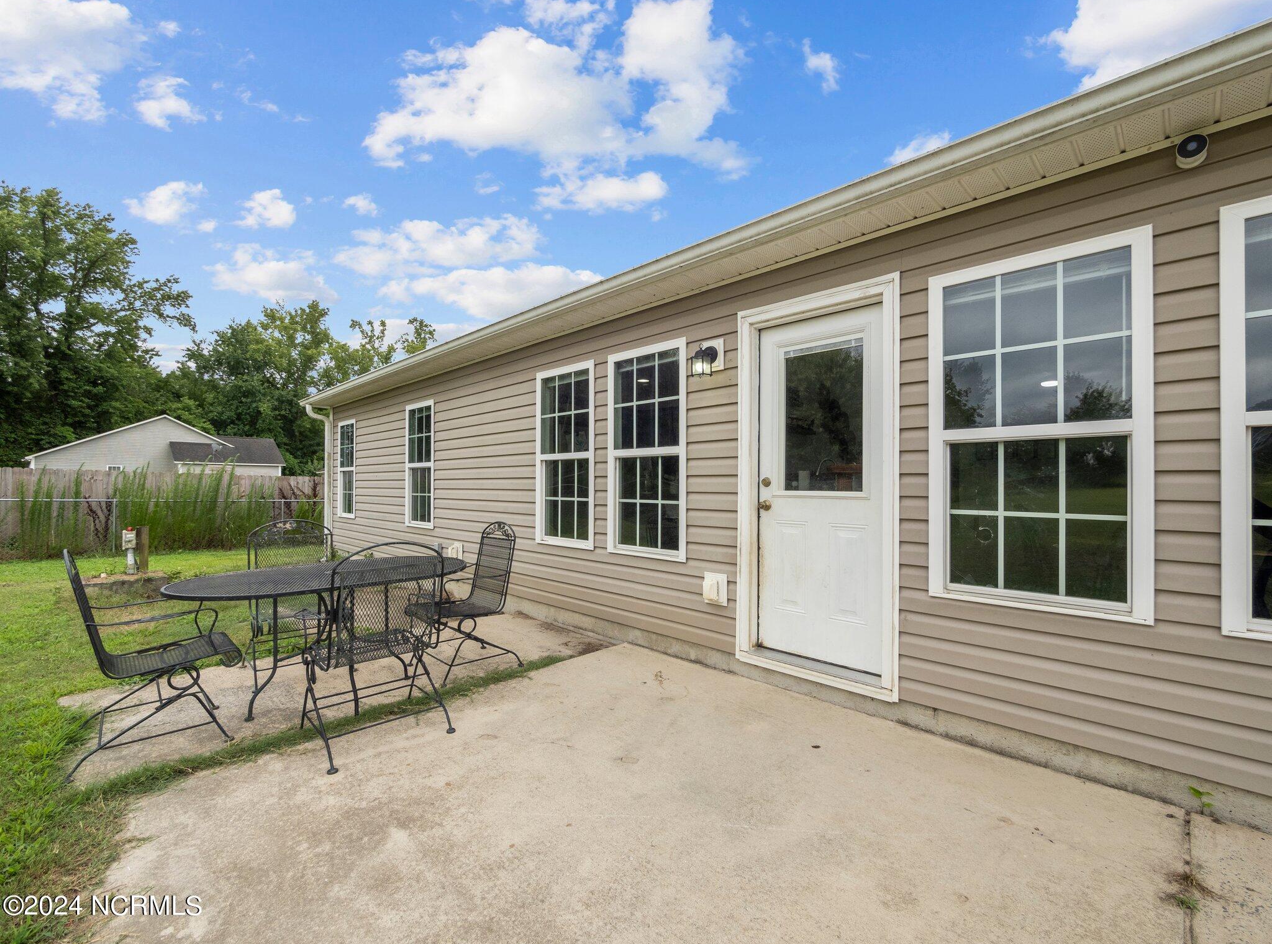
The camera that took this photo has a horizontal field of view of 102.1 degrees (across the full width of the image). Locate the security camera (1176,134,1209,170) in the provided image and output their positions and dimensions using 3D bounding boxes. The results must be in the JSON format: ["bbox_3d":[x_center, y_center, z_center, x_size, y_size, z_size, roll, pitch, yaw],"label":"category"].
[{"bbox_3d":[2.082,-1.200,1.929,0.084,0.084,0.086,-1,-1,43],"label":"security camera"}]

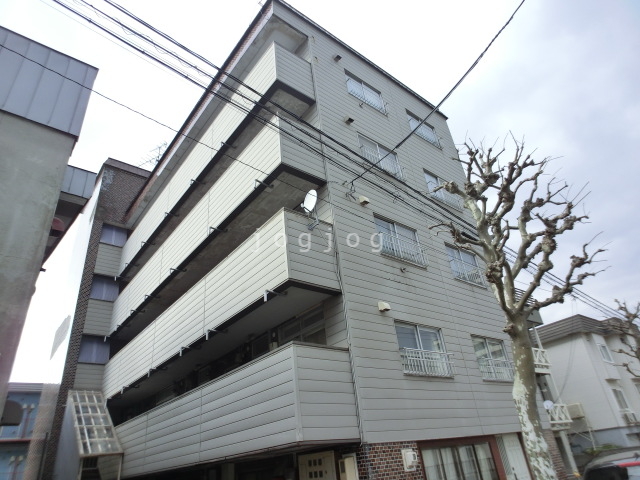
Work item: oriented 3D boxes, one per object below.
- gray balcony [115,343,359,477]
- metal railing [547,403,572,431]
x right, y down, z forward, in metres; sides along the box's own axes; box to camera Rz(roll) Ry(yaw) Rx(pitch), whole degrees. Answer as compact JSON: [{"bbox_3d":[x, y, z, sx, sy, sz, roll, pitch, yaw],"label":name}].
[{"bbox_3d":[-3.292,4.953,9.918,1.242,1.504,11.008,18,-38,-35],"label":"gray balcony"},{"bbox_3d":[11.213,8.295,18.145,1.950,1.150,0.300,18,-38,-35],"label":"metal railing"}]

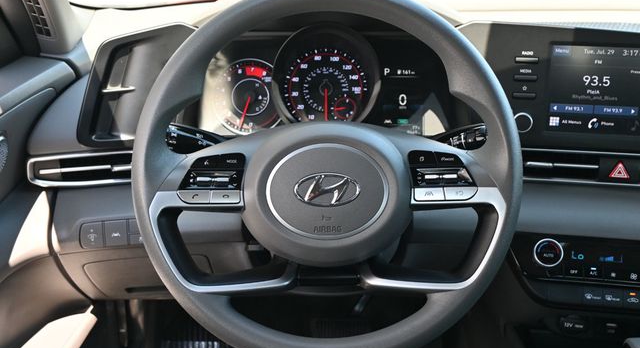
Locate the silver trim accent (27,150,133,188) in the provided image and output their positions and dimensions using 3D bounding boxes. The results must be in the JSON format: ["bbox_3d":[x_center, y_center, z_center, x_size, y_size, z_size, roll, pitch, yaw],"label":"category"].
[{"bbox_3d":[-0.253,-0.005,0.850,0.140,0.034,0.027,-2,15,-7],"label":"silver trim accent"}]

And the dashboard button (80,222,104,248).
[{"bbox_3d":[-0.258,0.069,0.865,0.025,0.028,0.008,-4,10,-11],"label":"dashboard button"}]

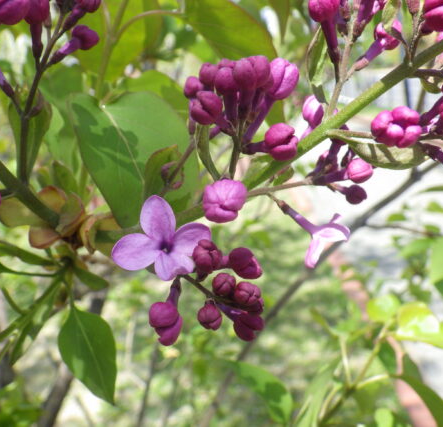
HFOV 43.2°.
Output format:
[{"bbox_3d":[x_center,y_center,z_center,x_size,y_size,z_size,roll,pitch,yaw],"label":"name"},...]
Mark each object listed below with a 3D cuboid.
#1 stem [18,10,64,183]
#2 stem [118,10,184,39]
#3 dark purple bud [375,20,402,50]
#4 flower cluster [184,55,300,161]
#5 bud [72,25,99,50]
[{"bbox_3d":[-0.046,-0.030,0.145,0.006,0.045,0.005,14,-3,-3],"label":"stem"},{"bbox_3d":[-0.025,-0.066,0.190,0.024,0.006,0.003,-22,0,0],"label":"stem"},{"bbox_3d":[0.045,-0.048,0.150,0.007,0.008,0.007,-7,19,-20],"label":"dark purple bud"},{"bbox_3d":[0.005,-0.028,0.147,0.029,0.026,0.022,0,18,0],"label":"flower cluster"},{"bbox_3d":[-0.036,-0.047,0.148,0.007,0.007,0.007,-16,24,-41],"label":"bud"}]

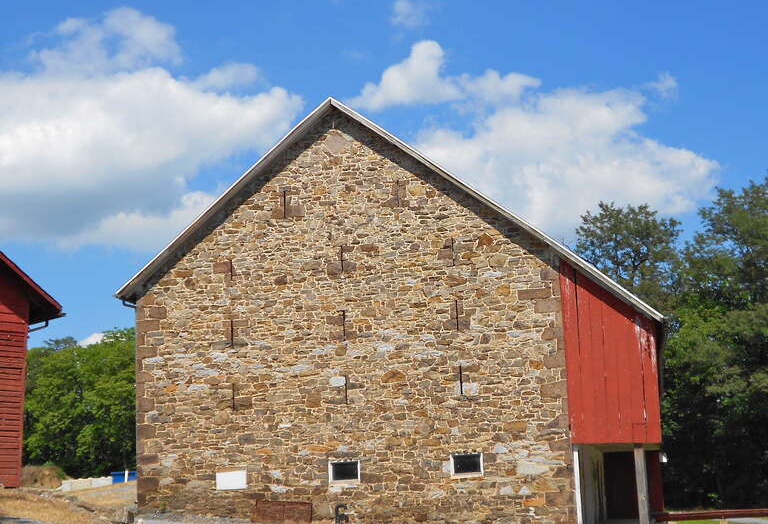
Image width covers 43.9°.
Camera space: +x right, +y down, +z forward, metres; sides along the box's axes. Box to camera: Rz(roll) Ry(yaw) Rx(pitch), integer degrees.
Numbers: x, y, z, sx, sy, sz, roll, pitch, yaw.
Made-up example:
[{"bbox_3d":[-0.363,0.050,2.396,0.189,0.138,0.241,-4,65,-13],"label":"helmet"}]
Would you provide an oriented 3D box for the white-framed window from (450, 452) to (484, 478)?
[{"bbox_3d":[2.001,4.894,22.999,0.780,0.580,0.130,-4,-11,4],"label":"white-framed window"}]

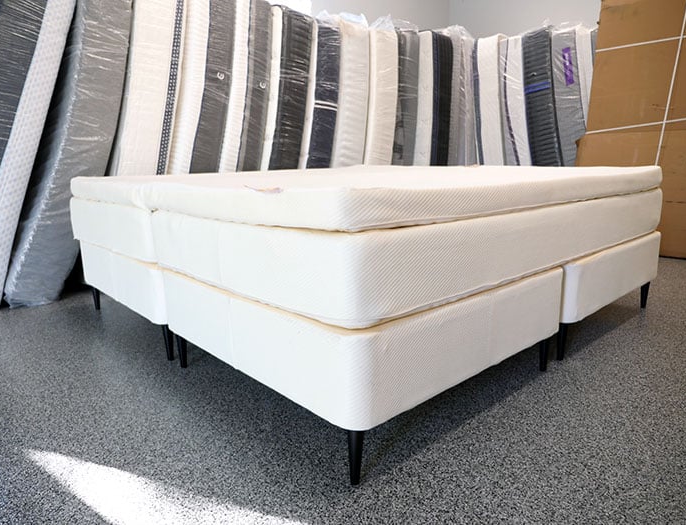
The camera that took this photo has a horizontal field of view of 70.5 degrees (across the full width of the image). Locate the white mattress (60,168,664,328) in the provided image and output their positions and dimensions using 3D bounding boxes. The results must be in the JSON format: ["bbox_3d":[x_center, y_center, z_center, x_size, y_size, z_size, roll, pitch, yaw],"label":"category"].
[{"bbox_3d":[0.077,-0.282,2.312,2.000,0.286,2.040,-12,15,-41],"label":"white mattress"}]

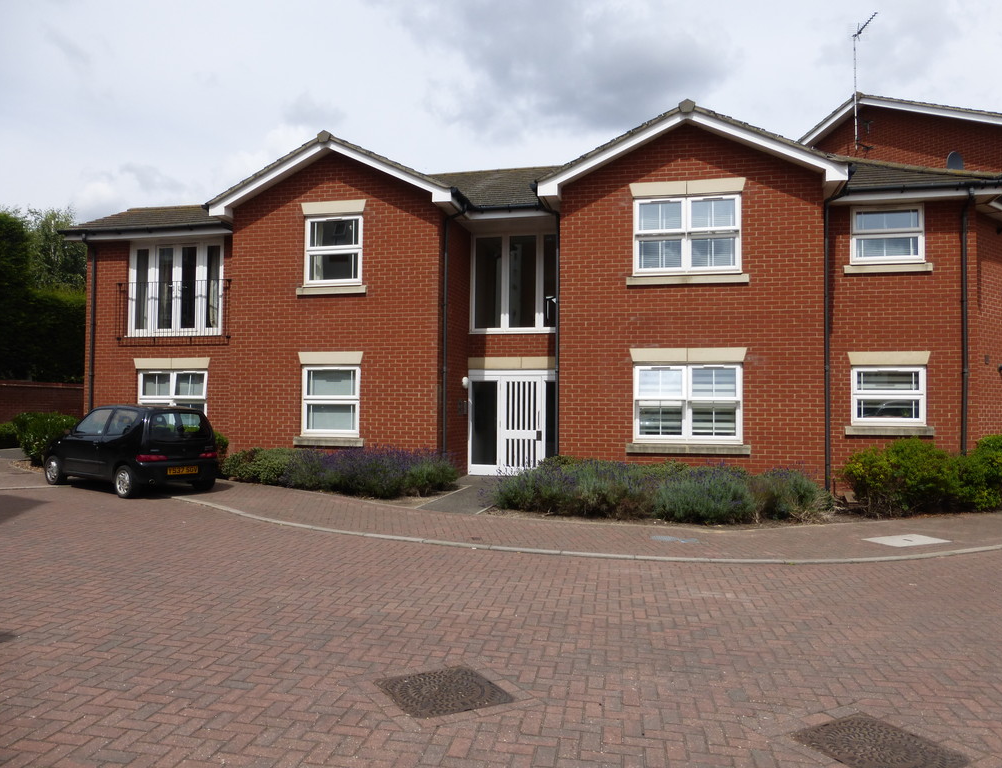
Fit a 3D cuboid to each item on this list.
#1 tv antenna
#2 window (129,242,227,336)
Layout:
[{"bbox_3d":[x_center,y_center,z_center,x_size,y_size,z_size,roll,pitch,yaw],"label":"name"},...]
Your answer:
[{"bbox_3d":[9.331,-7.725,18.806,0.420,3.225,1.200,1,-2,-3],"label":"tv antenna"},{"bbox_3d":[-6.950,-2.046,15.860,2.291,2.070,0.100,0,-2,13],"label":"window"}]

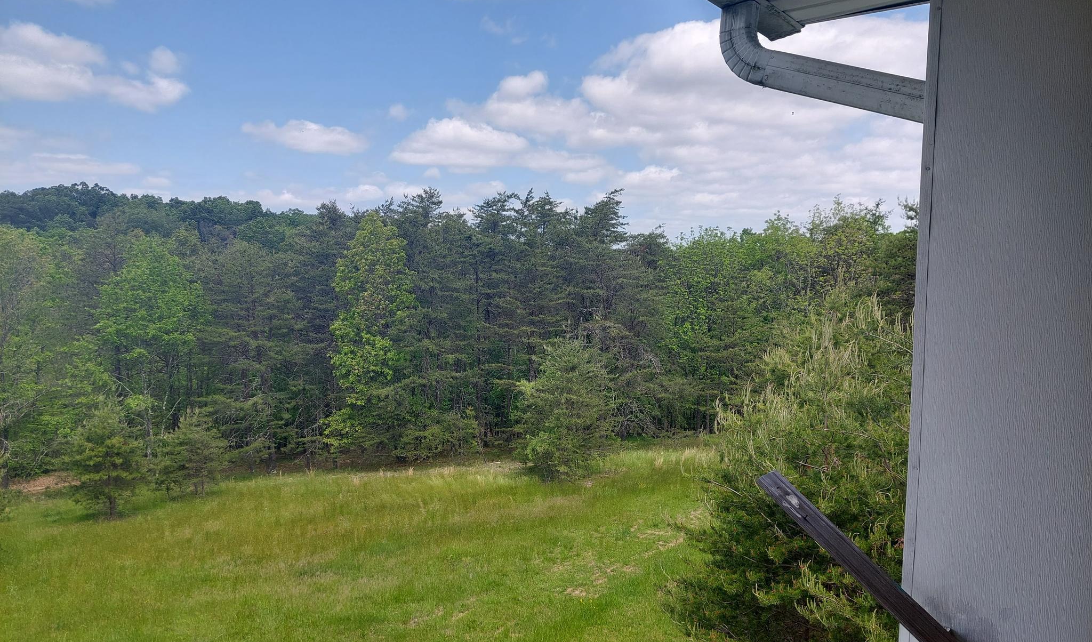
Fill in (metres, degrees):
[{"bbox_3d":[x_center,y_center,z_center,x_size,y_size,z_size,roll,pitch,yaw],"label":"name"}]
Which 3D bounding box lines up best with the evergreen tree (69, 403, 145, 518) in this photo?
[{"bbox_3d":[-12.750,4.040,22.000,2.150,3.400,2.150,0,5,0],"label":"evergreen tree"}]

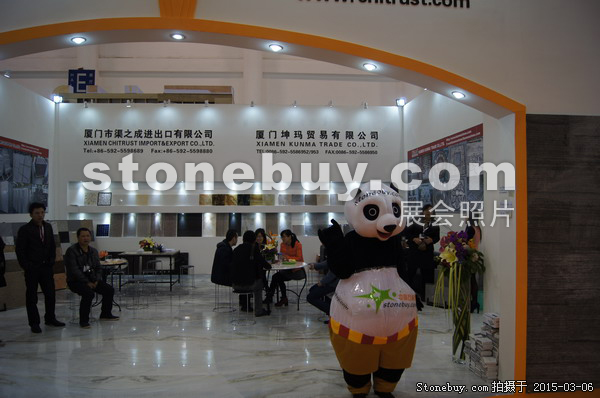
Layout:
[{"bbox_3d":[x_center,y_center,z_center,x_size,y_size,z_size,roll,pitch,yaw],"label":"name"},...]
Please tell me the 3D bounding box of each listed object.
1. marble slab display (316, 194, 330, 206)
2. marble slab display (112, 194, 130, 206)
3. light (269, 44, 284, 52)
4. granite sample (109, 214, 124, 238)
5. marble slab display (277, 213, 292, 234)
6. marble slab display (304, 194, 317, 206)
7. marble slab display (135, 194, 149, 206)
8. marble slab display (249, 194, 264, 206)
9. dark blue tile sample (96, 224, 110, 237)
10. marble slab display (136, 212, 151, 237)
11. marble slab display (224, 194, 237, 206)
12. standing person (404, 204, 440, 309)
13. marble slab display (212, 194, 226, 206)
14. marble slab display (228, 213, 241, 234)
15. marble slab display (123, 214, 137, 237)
[{"bbox_3d":[0.585,0.035,11.188,0.300,0.300,0.025,0,-15,-4],"label":"marble slab display"},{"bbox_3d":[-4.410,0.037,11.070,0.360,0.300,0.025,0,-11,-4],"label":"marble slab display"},{"bbox_3d":[-0.212,-1.337,3.960,0.125,0.050,0.125,8,-1,-4],"label":"light"},{"bbox_3d":[-4.732,0.669,11.600,0.320,0.610,0.030,0,-10,-3],"label":"granite sample"},{"bbox_3d":[-0.369,0.634,11.126,0.310,0.590,0.025,0,-10,-4],"label":"marble slab display"},{"bbox_3d":[0.276,0.034,10.988,0.300,0.280,0.025,0,-13,-4],"label":"marble slab display"},{"bbox_3d":[-3.910,0.030,11.120,0.300,0.300,0.020,0,-13,-5],"label":"marble slab display"},{"bbox_3d":[-1.046,0.034,10.902,0.300,0.280,0.025,0,-13,-4],"label":"marble slab display"},{"bbox_3d":[-4.822,0.780,11.025,0.300,0.300,0.020,0,-8,-5],"label":"dark blue tile sample"},{"bbox_3d":[-3.779,0.638,10.904,0.300,0.590,0.025,0,-10,-4],"label":"marble slab display"},{"bbox_3d":[-1.656,0.034,10.862,0.300,0.280,0.025,0,-13,-4],"label":"marble slab display"},{"bbox_3d":[2.020,0.950,7.380,0.570,1.710,0.400,0,-1,22],"label":"standing person"},{"bbox_3d":[-1.987,0.034,11.021,0.300,0.300,0.025,0,-15,-4],"label":"marble slab display"},{"bbox_3d":[-1.635,0.654,11.299,0.300,0.590,0.020,0,-6,-5],"label":"marble slab display"},{"bbox_3d":[-4.106,0.639,10.883,0.300,0.590,0.025,0,-10,-4],"label":"marble slab display"}]

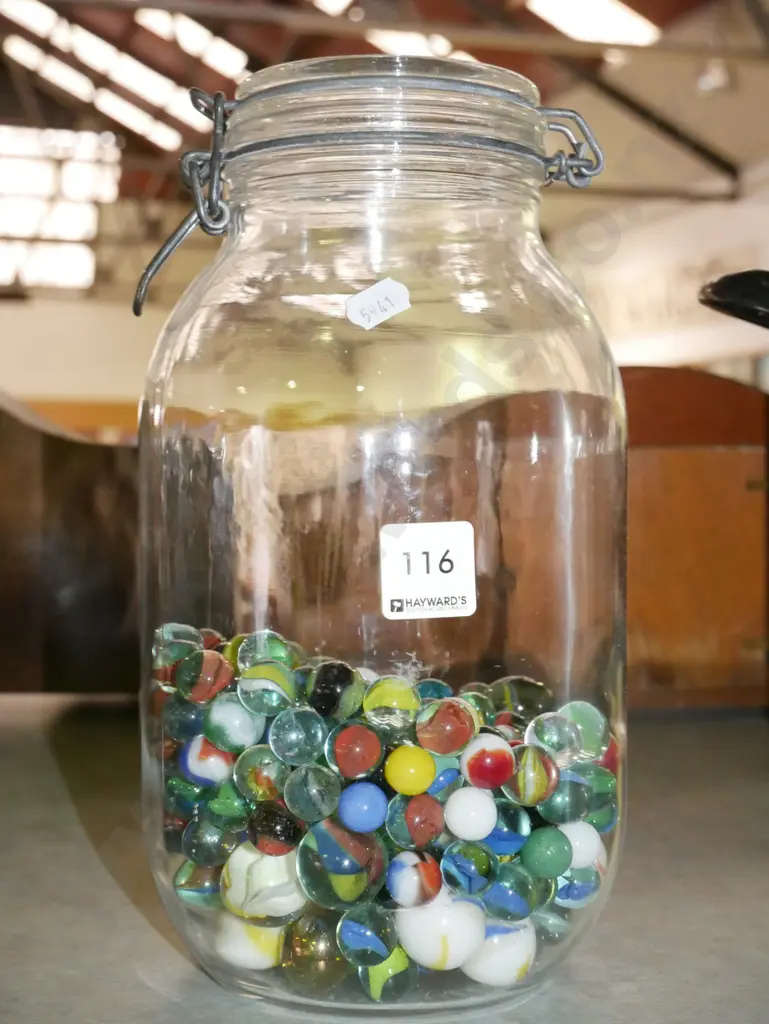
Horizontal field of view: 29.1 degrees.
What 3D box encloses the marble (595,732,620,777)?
[{"bbox_3d":[0.069,0.078,0.477,0.016,0.016,0.016,0,6,0],"label":"marble"}]

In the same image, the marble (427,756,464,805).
[{"bbox_3d":[0.015,0.075,0.421,0.016,0.016,0.016,0,5,0],"label":"marble"}]

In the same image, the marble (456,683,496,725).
[{"bbox_3d":[0.029,0.065,0.480,0.014,0.014,0.014,0,5,0],"label":"marble"}]

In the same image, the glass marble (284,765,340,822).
[{"bbox_3d":[-0.020,0.078,0.412,0.016,0.016,0.016,0,5,0],"label":"glass marble"}]

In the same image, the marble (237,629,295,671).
[{"bbox_3d":[-0.035,0.042,0.432,0.016,0.016,0.016,0,6,0],"label":"marble"}]

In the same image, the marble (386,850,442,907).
[{"bbox_3d":[0.008,0.103,0.414,0.016,0.016,0.016,0,5,0],"label":"marble"}]

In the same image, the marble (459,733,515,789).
[{"bbox_3d":[0.029,0.069,0.410,0.015,0.015,0.015,0,5,0],"label":"marble"}]

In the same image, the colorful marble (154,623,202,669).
[{"bbox_3d":[-0.063,0.042,0.454,0.016,0.016,0.016,1,4,0],"label":"colorful marble"}]

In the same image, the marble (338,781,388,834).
[{"bbox_3d":[-0.006,0.084,0.422,0.014,0.014,0.014,0,6,0],"label":"marble"}]

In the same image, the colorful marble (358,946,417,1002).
[{"bbox_3d":[0.001,0.128,0.411,0.016,0.016,0.016,0,5,0],"label":"colorful marble"}]

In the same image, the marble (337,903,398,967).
[{"bbox_3d":[-0.005,0.116,0.408,0.017,0.017,0.017,0,5,0],"label":"marble"}]

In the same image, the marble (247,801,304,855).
[{"bbox_3d":[-0.031,0.089,0.417,0.016,0.016,0.016,0,5,0],"label":"marble"}]

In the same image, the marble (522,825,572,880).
[{"bbox_3d":[0.045,0.094,0.410,0.015,0.015,0.015,1,4,0],"label":"marble"}]

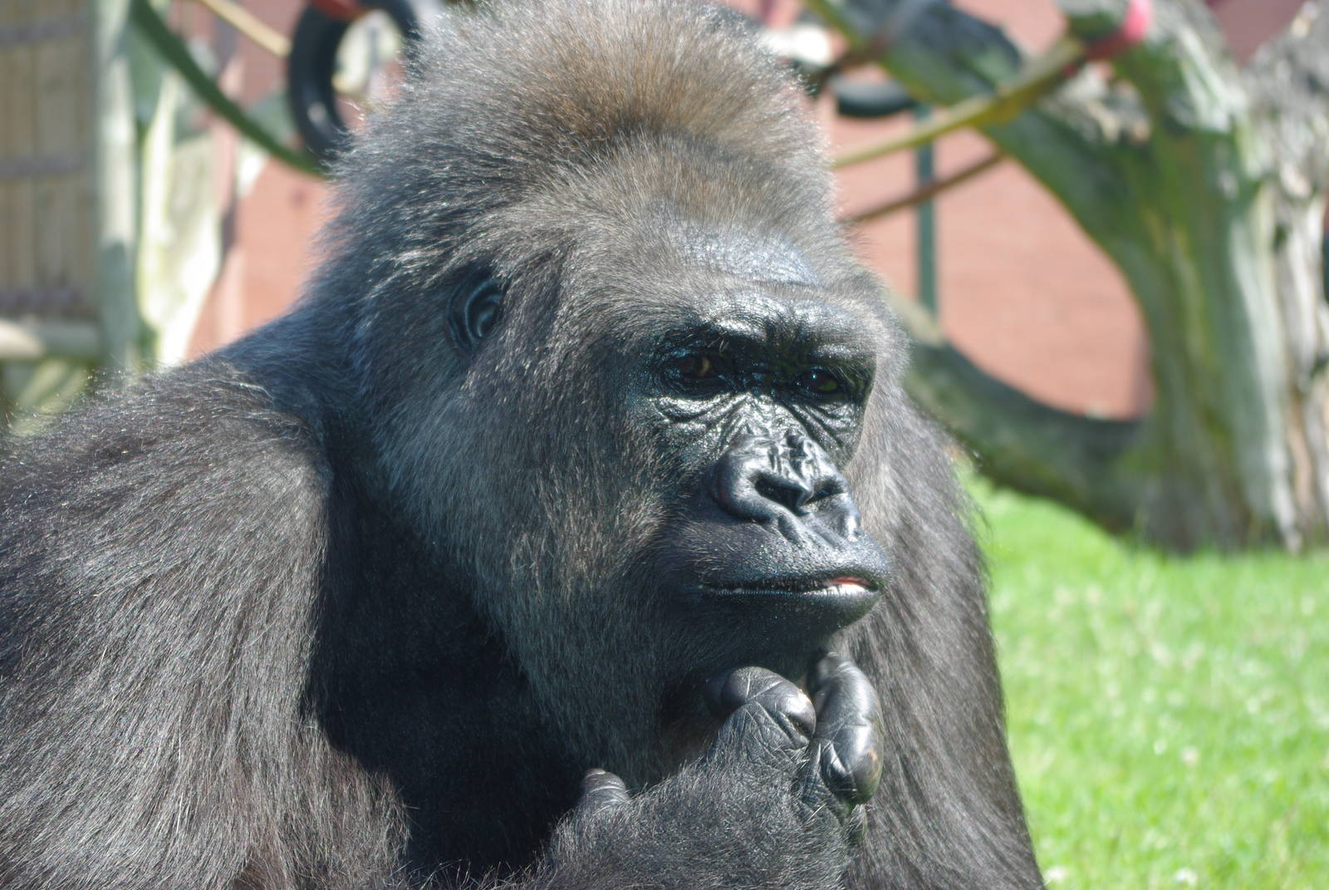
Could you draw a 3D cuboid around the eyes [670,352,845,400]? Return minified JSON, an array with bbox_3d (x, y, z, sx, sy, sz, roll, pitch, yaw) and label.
[{"bbox_3d":[0.045,-0.035,1.500,0.094,0.021,0.031,6,6,-35],"label":"eyes"}]

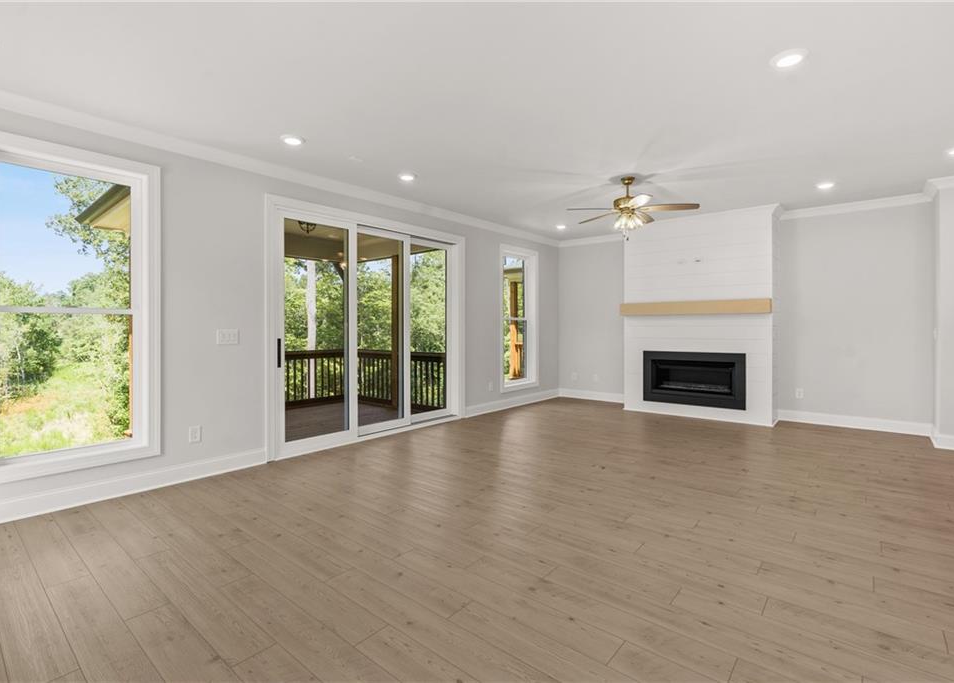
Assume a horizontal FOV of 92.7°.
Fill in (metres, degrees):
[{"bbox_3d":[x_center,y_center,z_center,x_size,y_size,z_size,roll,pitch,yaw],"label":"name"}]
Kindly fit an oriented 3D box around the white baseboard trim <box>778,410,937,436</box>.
[{"bbox_3d":[4.609,0.998,5.640,1.430,0.145,0.018,1,2,41],"label":"white baseboard trim"}]

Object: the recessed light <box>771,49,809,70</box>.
[{"bbox_3d":[1.747,-1.563,2.544,0.182,0.025,0.182,1,2,41],"label":"recessed light"}]

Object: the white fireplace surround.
[{"bbox_3d":[3.139,-0.329,6.490,1.920,2.740,0.540,1,2,41],"label":"white fireplace surround"}]

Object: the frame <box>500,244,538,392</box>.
[{"bbox_3d":[0.669,-0.356,7.247,0.090,2.230,1.020,1,2,41],"label":"frame"}]

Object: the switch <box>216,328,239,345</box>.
[{"bbox_3d":[-2.145,-0.039,3.921,0.012,0.128,0.172,1,2,41],"label":"switch"}]

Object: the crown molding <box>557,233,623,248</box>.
[{"bbox_3d":[1.947,-1.692,7.692,1.290,0.095,0.090,1,2,41],"label":"crown molding"}]

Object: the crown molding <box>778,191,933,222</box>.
[{"bbox_3d":[4.583,-1.625,5.611,1.440,0.095,0.090,1,2,41],"label":"crown molding"}]

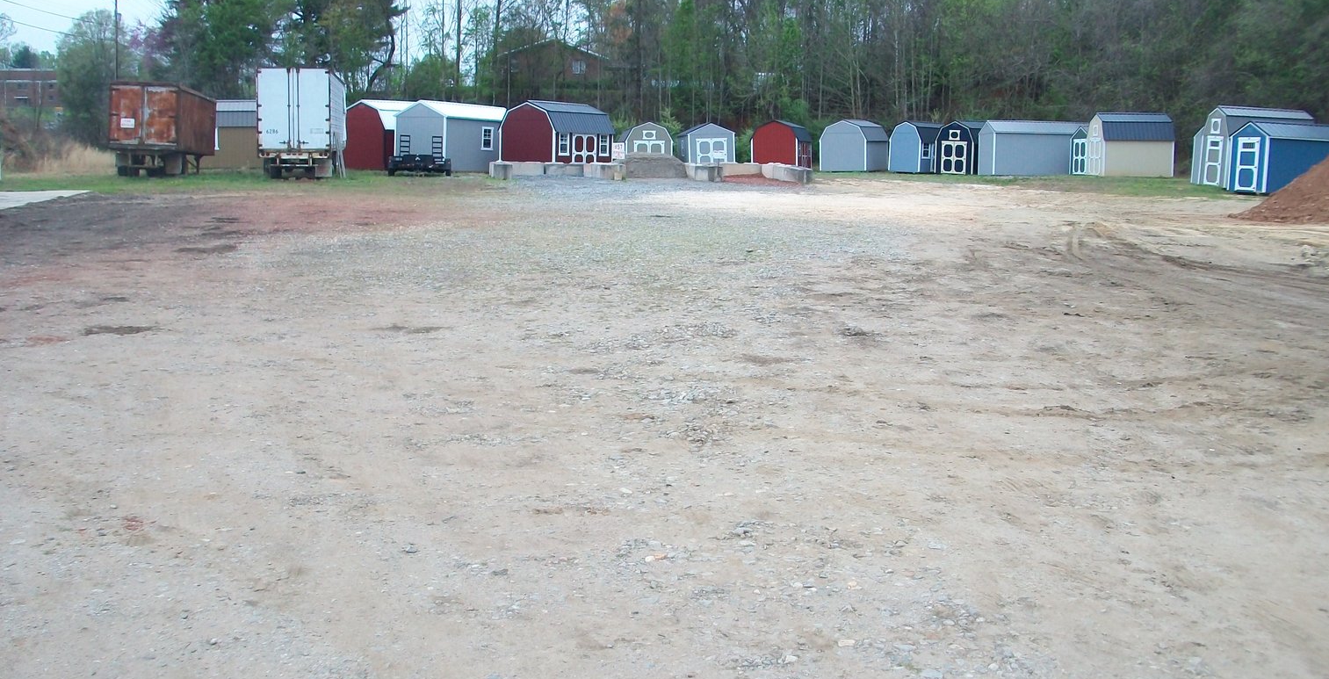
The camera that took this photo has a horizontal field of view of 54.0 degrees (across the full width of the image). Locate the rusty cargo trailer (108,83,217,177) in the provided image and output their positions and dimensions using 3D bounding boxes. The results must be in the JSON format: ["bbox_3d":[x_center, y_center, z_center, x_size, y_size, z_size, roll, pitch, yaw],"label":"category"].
[{"bbox_3d":[-21.401,-8.876,56.372,2.448,3.526,12.415,-1,9,-13],"label":"rusty cargo trailer"}]

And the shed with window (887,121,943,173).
[{"bbox_3d":[16.824,-12.436,84.575,2.461,3.309,4.388,9,12,44],"label":"shed with window"}]

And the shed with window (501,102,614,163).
[{"bbox_3d":[-5.520,-10.441,67.682,3.671,3.662,5.069,6,10,32],"label":"shed with window"}]

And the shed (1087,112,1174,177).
[{"bbox_3d":[24.918,-10.411,69.992,3.764,3.454,2.535,0,9,-5],"label":"shed"}]

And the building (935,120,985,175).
[{"bbox_3d":[18.695,-11.713,79.855,2.536,3.316,4.396,8,11,38],"label":"building"}]

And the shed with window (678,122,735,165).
[{"bbox_3d":[2.639,-12.390,83.558,3.012,2.965,3.704,0,9,-9],"label":"shed with window"}]

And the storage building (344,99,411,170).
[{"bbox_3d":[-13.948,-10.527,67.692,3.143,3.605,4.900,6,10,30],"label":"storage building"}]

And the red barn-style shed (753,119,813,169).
[{"bbox_3d":[7.636,-12.518,84.823,3.067,3.296,3.848,4,9,20],"label":"red barn-style shed"}]

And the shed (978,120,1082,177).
[{"bbox_3d":[21.427,-10.904,74.768,6.233,3.197,2.512,0,9,-8],"label":"shed"}]

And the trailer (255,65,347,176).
[{"bbox_3d":[-14.555,-8.701,53.222,2.509,3.907,13.276,-1,9,-11],"label":"trailer"}]

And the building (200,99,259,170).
[{"bbox_3d":[-20.286,-10.114,64.786,4.875,3.491,3.050,0,9,-5],"label":"building"}]

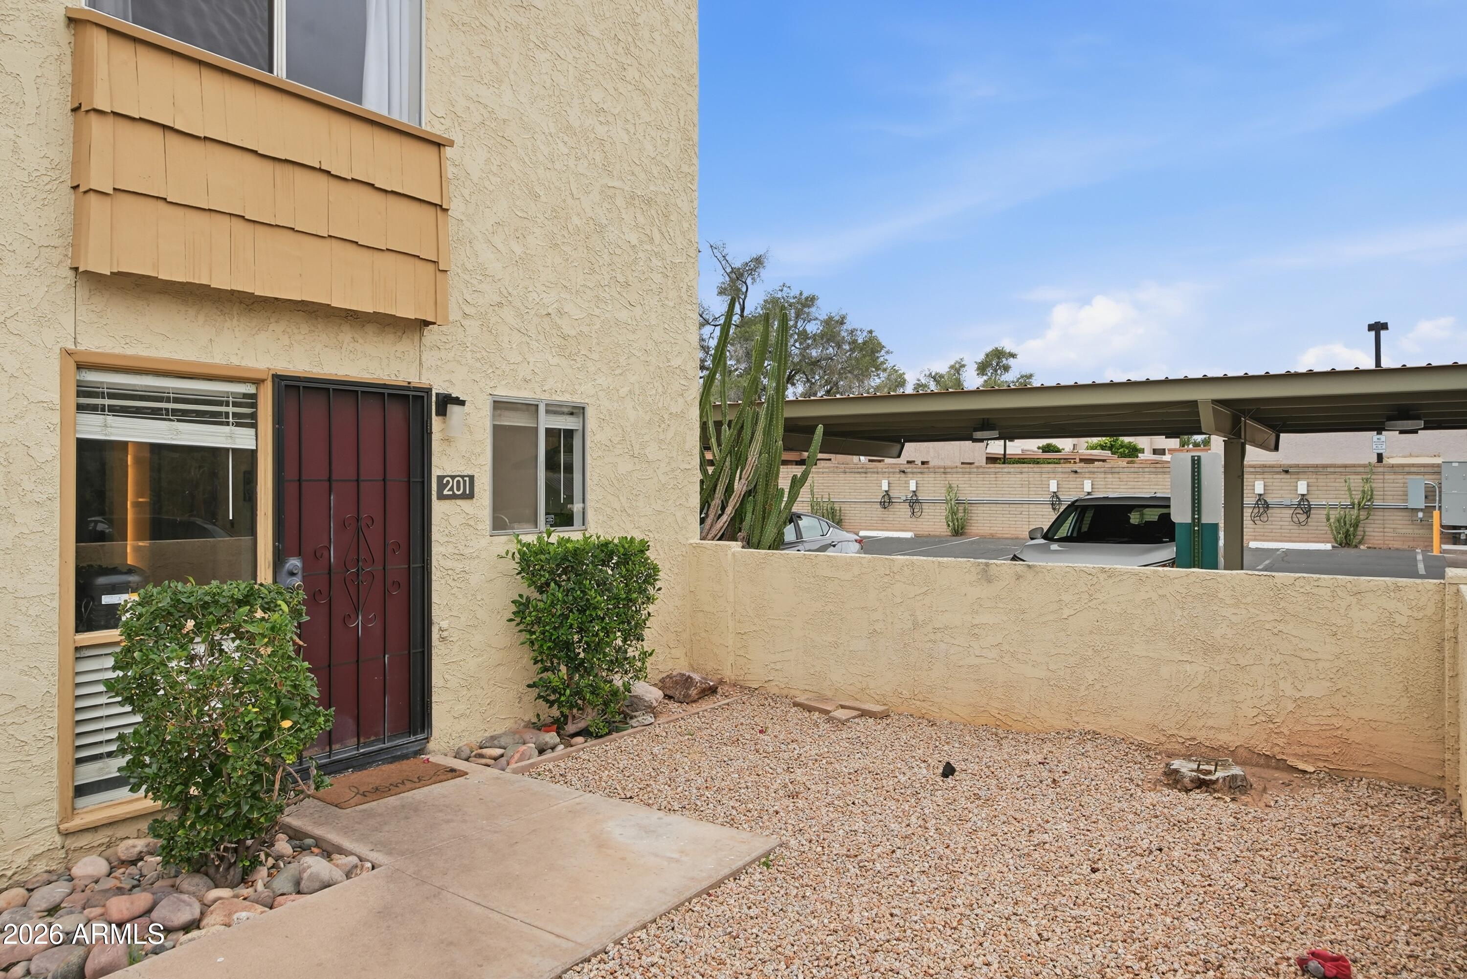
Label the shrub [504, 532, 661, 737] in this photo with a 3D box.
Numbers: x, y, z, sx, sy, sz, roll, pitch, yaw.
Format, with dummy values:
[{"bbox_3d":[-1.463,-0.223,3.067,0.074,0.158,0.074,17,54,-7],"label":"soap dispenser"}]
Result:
[{"bbox_3d":[-0.983,0.945,6.070,0.720,1.290,0.800,0,0,36],"label":"shrub"}]

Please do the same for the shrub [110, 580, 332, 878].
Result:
[{"bbox_3d":[-2.221,1.050,4.060,0.680,1.260,0.800,0,0,36],"label":"shrub"}]

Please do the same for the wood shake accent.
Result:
[{"bbox_3d":[-2.278,-1.502,4.791,0.250,1.128,1.848,0,0,36],"label":"wood shake accent"}]

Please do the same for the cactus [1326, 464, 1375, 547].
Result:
[{"bbox_3d":[15.193,0.416,23.100,1.000,2.070,0.800,0,0,36],"label":"cactus"}]

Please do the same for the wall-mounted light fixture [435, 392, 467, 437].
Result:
[{"bbox_3d":[-1.694,-0.453,5.669,0.180,0.265,0.115,0,0,36],"label":"wall-mounted light fixture"}]

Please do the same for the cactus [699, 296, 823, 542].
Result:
[{"bbox_3d":[0.161,-0.040,8.500,1.100,3.350,1.000,0,0,36],"label":"cactus"}]

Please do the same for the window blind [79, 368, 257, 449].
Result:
[{"bbox_3d":[-2.732,-0.383,4.574,0.060,0.350,0.817,0,0,36],"label":"window blind"}]

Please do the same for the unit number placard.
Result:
[{"bbox_3d":[-1.711,-0.013,5.791,0.020,0.148,0.277,0,0,36],"label":"unit number placard"}]

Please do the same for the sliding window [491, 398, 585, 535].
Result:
[{"bbox_3d":[-1.301,-0.154,6.339,0.070,0.888,0.854,0,0,36],"label":"sliding window"}]

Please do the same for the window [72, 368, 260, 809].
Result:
[{"bbox_3d":[-2.697,0.431,4.520,0.090,1.998,0.825,0,0,36],"label":"window"}]

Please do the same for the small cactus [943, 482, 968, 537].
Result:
[{"bbox_3d":[6.998,0.642,29.509,0.680,1.650,0.550,0,0,36],"label":"small cactus"}]

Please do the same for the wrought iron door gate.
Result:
[{"bbox_3d":[-2.095,0.444,5.246,0.070,2.117,0.955,0,0,36],"label":"wrought iron door gate"}]

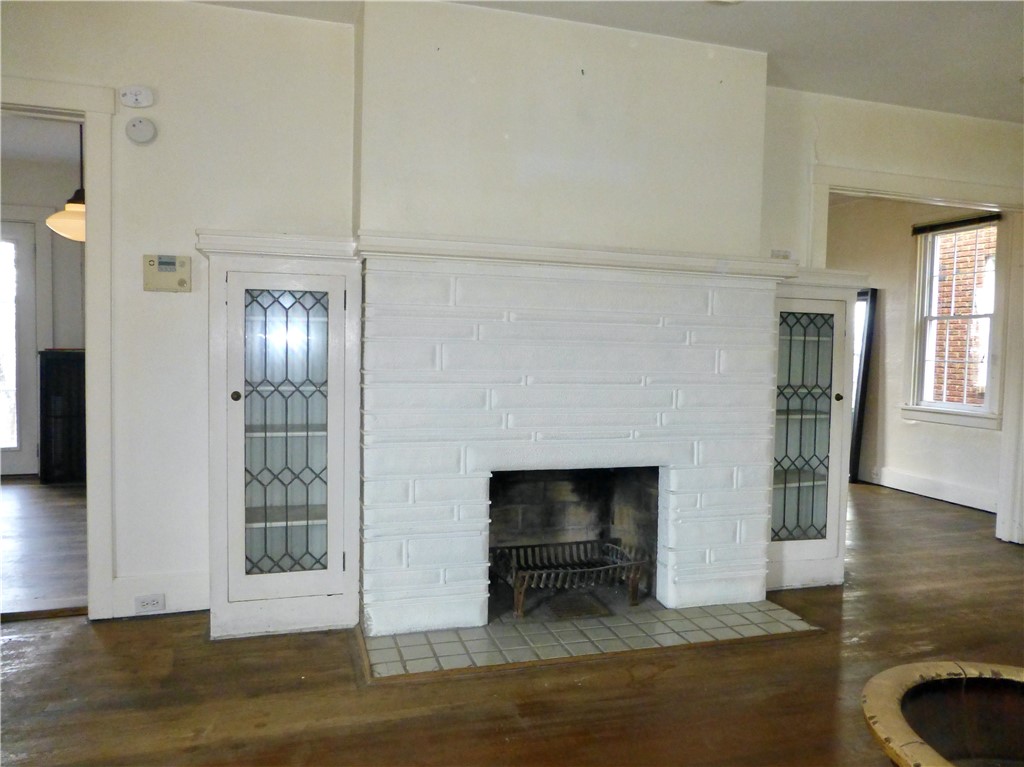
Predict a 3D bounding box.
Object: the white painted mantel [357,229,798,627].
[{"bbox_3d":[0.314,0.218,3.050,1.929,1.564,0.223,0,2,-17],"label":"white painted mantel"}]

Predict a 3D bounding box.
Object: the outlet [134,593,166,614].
[{"bbox_3d":[-1.501,0.913,2.950,0.112,0.069,0.009,0,2,-17],"label":"outlet"}]

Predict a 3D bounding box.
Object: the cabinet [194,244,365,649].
[{"bbox_3d":[-0.939,0.205,2.895,0.600,1.552,0.372,0,2,-17],"label":"cabinet"}]

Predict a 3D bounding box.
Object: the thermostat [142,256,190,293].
[{"bbox_3d":[-1.412,-0.448,2.918,0.176,0.145,0.036,0,2,-17],"label":"thermostat"}]

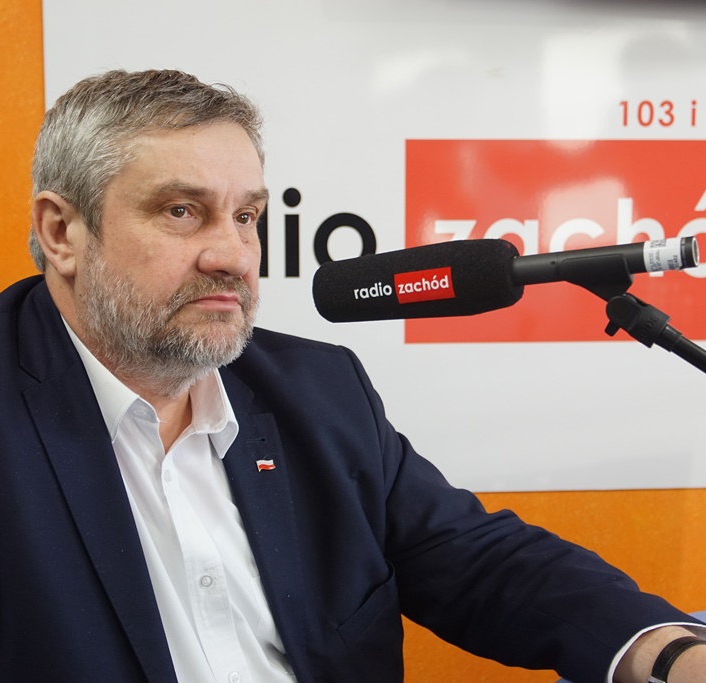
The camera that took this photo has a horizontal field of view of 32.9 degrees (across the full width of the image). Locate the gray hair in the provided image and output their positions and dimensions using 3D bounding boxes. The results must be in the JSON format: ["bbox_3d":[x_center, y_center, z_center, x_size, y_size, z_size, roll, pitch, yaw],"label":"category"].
[{"bbox_3d":[-0.181,-0.147,1.054,0.204,0.181,0.178,8,10,43],"label":"gray hair"}]

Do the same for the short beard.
[{"bbox_3d":[-0.138,-0.020,1.026,0.114,0.126,0.154,8,10,43],"label":"short beard"}]

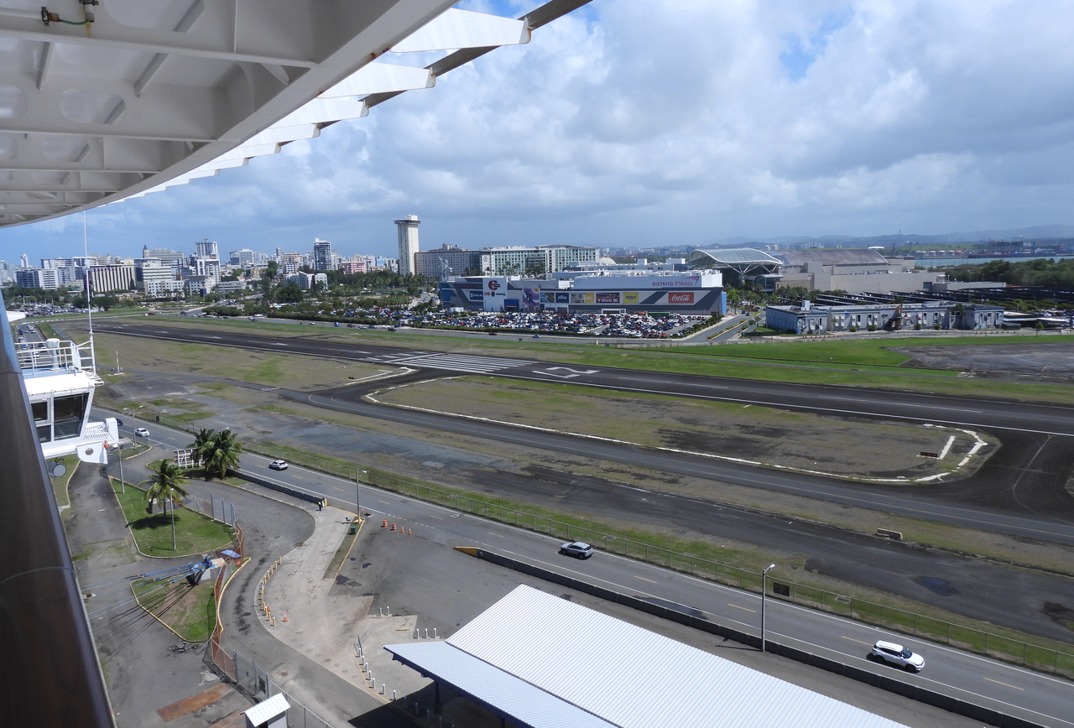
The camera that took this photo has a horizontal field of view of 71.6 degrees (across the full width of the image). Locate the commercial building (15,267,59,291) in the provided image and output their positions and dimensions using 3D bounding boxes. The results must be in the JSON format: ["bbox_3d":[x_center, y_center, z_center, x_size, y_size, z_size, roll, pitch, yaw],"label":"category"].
[{"bbox_3d":[-730.695,-119.841,1085.268,68.000,36.000,24.000,4,10,32],"label":"commercial building"}]

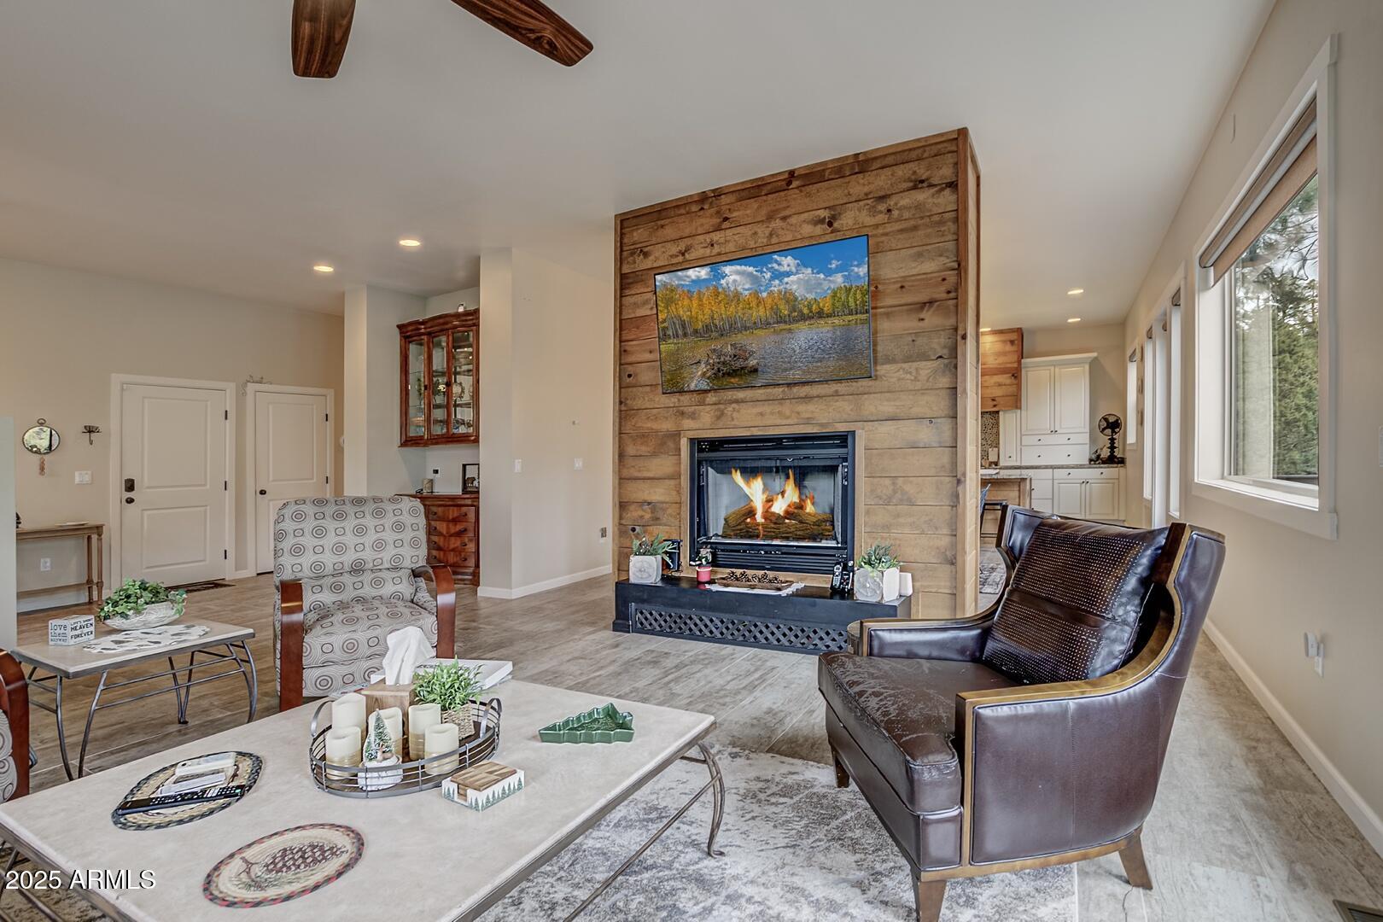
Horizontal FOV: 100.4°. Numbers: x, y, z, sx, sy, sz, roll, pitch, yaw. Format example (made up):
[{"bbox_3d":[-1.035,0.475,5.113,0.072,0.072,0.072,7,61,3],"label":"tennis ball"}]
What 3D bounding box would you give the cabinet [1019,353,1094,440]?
[{"bbox_3d":[5.380,-0.945,8.500,0.870,1.190,0.370,0,0,31],"label":"cabinet"}]

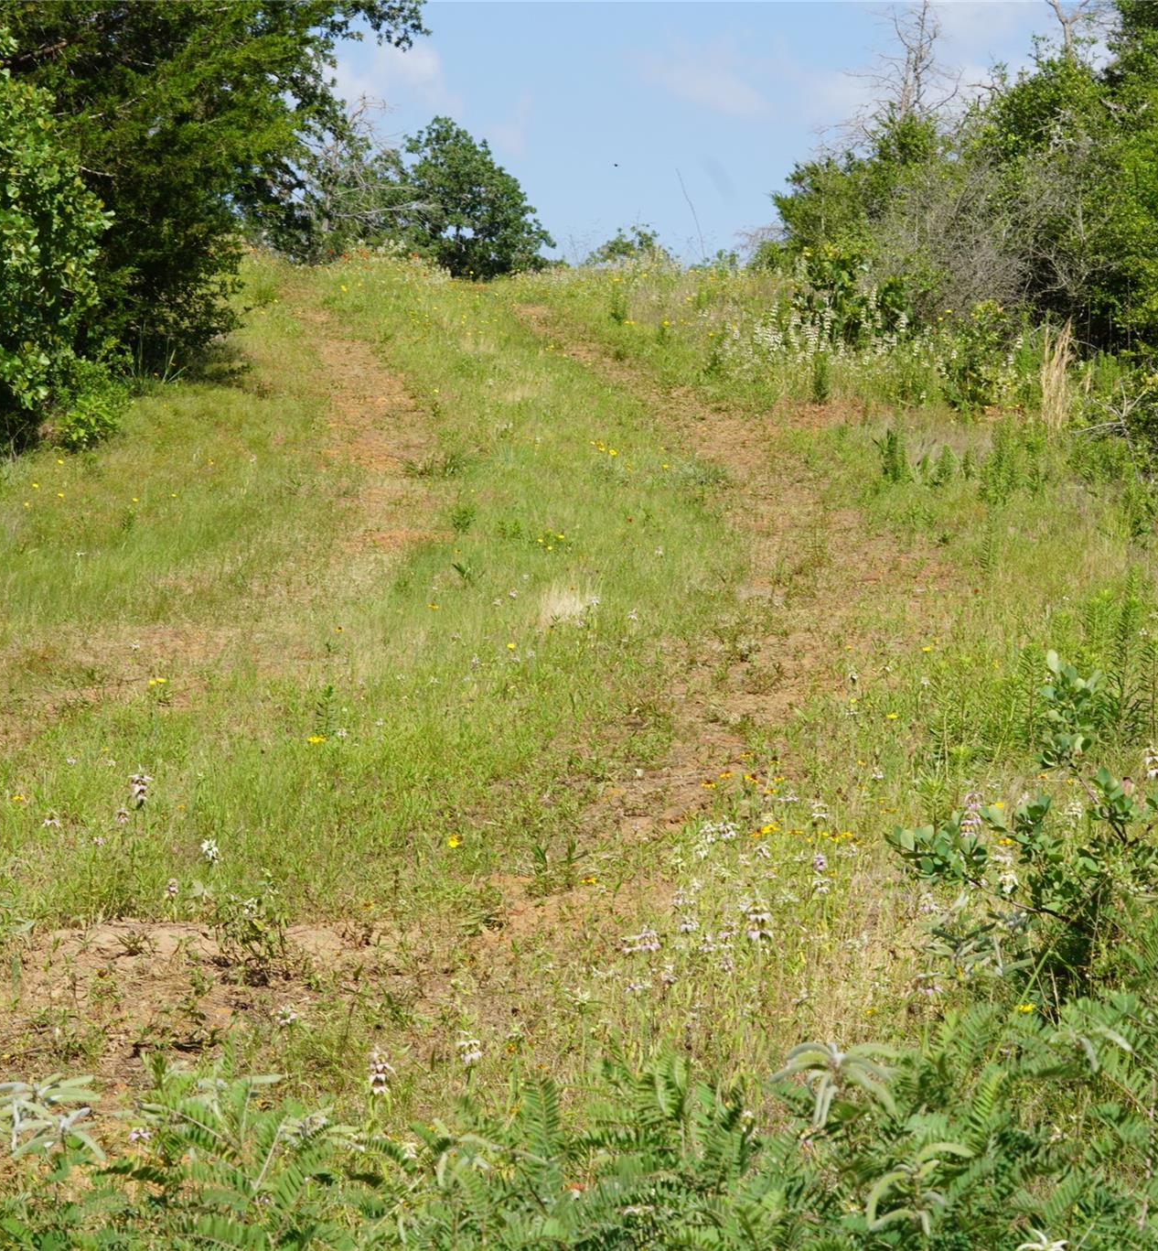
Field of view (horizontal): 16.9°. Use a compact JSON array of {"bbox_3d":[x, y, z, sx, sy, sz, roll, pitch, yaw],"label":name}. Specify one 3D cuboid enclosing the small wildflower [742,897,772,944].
[{"bbox_3d":[0.305,0.506,6.700,0.049,0.078,0.049,0,3,0],"label":"small wildflower"}]

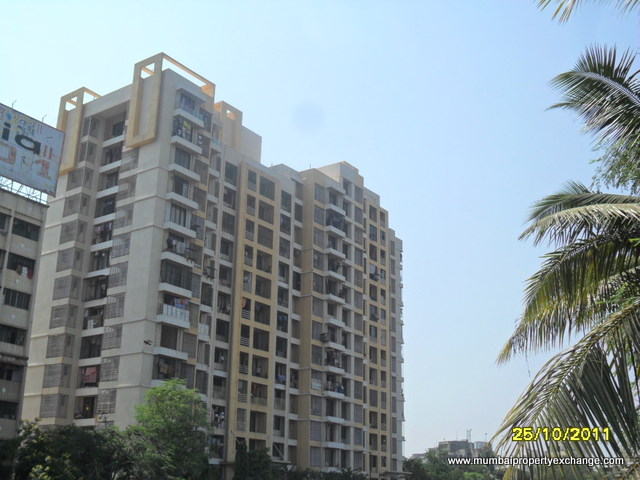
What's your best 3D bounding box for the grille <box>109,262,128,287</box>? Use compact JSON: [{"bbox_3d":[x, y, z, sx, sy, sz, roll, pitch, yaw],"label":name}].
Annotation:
[{"bbox_3d":[-18.848,3.371,76.422,2.490,2.230,0.250,-12,-22,34],"label":"grille"}]

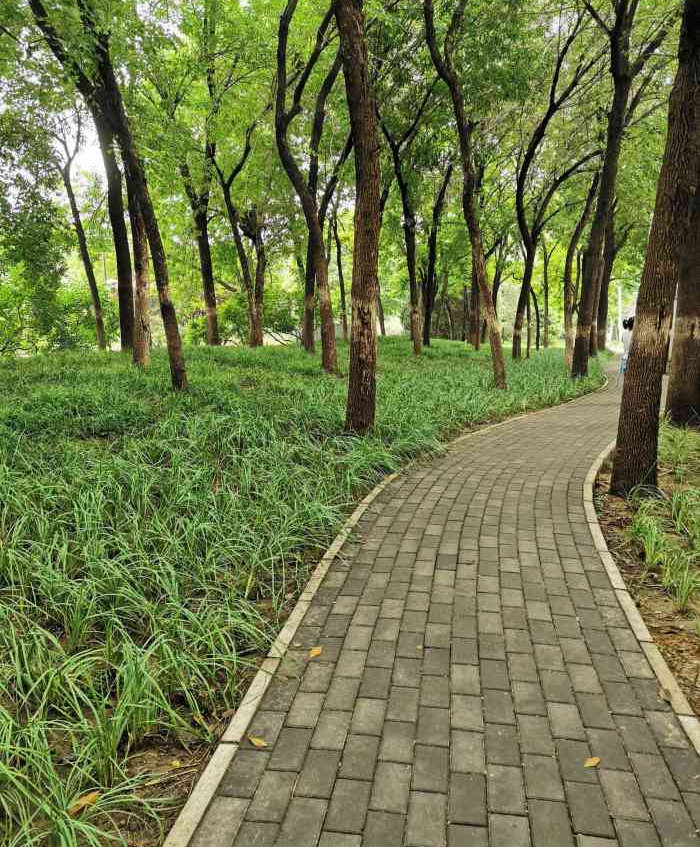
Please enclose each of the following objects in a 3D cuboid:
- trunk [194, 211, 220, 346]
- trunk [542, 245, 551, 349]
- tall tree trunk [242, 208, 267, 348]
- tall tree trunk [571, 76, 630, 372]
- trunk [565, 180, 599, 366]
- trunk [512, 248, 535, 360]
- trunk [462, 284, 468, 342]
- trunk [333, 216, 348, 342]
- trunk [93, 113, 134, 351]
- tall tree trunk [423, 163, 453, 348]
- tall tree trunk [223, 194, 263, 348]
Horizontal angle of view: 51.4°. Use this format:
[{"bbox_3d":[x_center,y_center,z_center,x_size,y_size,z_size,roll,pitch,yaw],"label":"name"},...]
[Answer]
[{"bbox_3d":[-4.446,-4.497,22.707,0.771,4.106,0.600,-2,8,-11],"label":"trunk"},{"bbox_3d":[8.287,-5.291,30.692,0.320,4.323,0.320,2,8,15],"label":"trunk"},{"bbox_3d":[-2.913,-4.425,22.201,0.695,4.194,0.600,-2,8,-7],"label":"tall tree trunk"},{"bbox_3d":[5.884,-4.443,17.026,1.289,6.647,0.750,2,9,19],"label":"tall tree trunk"},{"bbox_3d":[5.615,-3.665,17.652,0.825,4.612,0.450,0,9,0],"label":"trunk"},{"bbox_3d":[6.131,-4.253,25.717,0.738,3.975,0.550,1,8,13],"label":"trunk"},{"bbox_3d":[3.865,-3.709,24.355,0.201,1.919,0.200,0,9,0],"label":"trunk"},{"bbox_3d":[-0.303,-4.627,23.198,0.510,4.005,0.300,0,9,0],"label":"trunk"},{"bbox_3d":[-4.189,-3.332,12.891,0.744,4.100,0.450,0,9,0],"label":"trunk"},{"bbox_3d":[2.361,-4.486,19.634,0.809,4.851,0.400,0,9,0],"label":"tall tree trunk"},{"bbox_3d":[-3.275,-4.626,22.172,1.158,4.601,0.750,-2,8,-8],"label":"tall tree trunk"}]

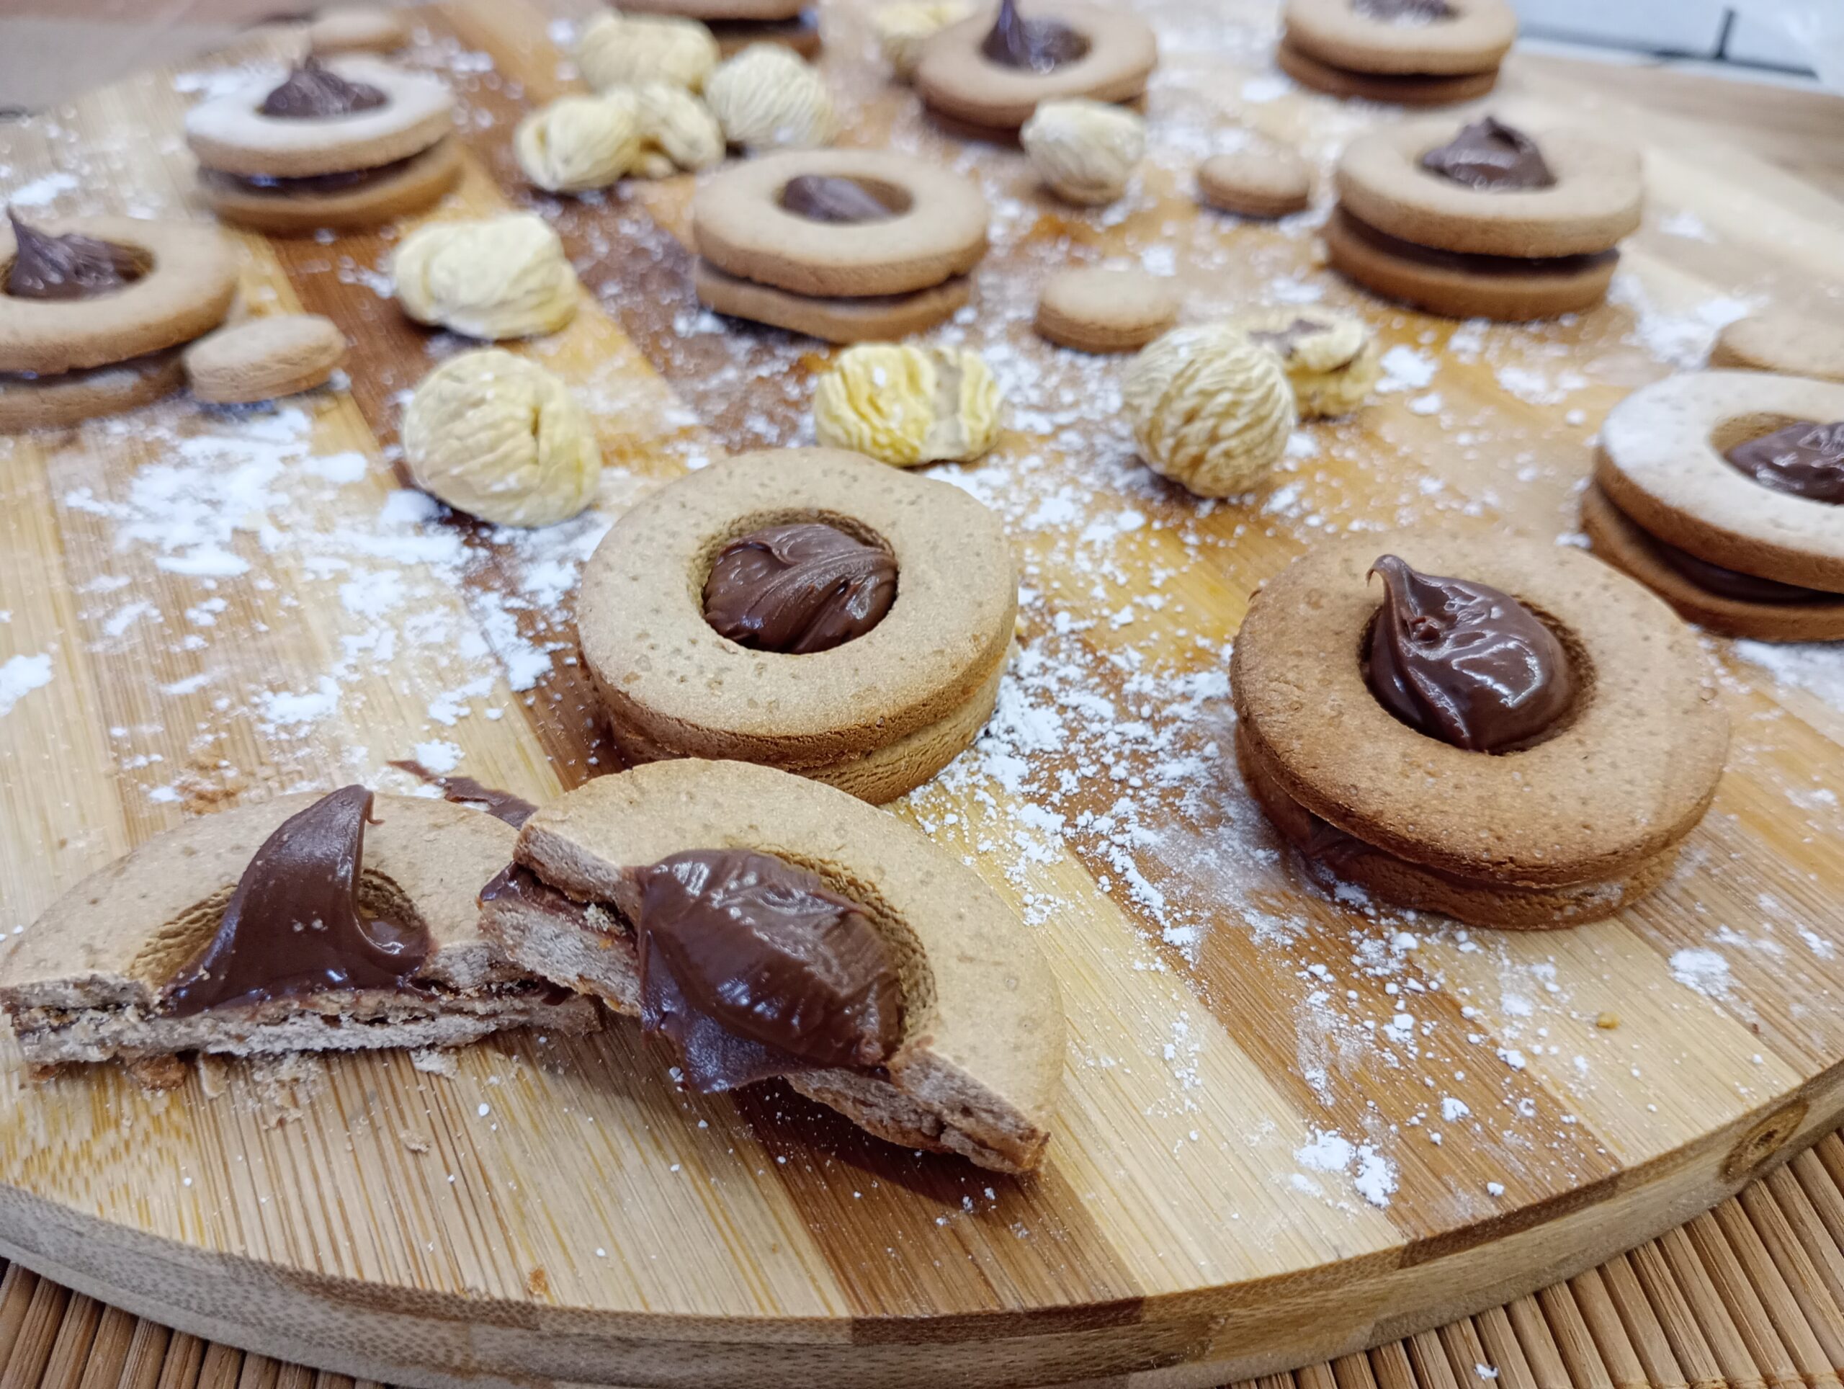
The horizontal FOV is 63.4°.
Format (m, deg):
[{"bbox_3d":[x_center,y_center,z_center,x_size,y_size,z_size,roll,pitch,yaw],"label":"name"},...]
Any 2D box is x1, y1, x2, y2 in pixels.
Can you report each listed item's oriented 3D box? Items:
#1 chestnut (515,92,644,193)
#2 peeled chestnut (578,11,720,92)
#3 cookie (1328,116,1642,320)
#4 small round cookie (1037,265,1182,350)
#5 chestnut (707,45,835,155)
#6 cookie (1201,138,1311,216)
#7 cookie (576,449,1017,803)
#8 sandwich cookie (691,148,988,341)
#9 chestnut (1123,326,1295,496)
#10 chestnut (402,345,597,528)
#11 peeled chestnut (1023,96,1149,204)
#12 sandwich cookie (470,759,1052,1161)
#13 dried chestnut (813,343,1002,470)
[{"bbox_3d":[-0.069,-0.111,0.301,0.025,0.019,0.021,-3,42,0],"label":"chestnut"},{"bbox_3d":[-0.061,-0.141,0.331,0.031,0.018,0.024,-8,42,-7],"label":"peeled chestnut"},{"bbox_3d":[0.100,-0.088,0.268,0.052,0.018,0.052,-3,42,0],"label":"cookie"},{"bbox_3d":[0.032,-0.067,0.258,0.024,0.005,0.024,-1,42,1],"label":"small round cookie"},{"bbox_3d":[-0.032,-0.124,0.312,0.026,0.021,0.023,-3,42,0],"label":"chestnut"},{"bbox_3d":[0.066,-0.101,0.294,0.021,0.005,0.021,-3,42,0],"label":"cookie"},{"bbox_3d":[-0.015,-0.011,0.192,0.055,0.014,0.055,-3,42,0],"label":"cookie"},{"bbox_3d":[-0.014,-0.081,0.265,0.052,0.015,0.052,-3,41,-2],"label":"sandwich cookie"},{"bbox_3d":[0.040,-0.039,0.209,0.024,0.023,0.024,7,42,9],"label":"chestnut"},{"bbox_3d":[-0.058,-0.035,0.207,0.027,0.024,0.025,-13,43,-13],"label":"chestnut"},{"bbox_3d":[0.031,-0.104,0.287,0.024,0.019,0.022,3,41,5],"label":"peeled chestnut"},{"bbox_3d":[-0.010,0.023,0.139,0.052,0.015,0.029,30,31,5],"label":"sandwich cookie"},{"bbox_3d":[-0.002,-0.044,0.226,0.029,0.016,0.023,-3,42,0],"label":"dried chestnut"}]

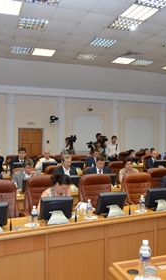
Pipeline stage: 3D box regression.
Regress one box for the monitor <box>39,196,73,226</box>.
[{"bbox_3d":[-0.275,0.725,2.900,0.350,0.285,0.180,0,0,-12],"label":"monitor"}]

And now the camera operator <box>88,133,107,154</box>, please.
[{"bbox_3d":[0.550,0.690,10.300,0.570,1.820,0.600,1,0,-34],"label":"camera operator"}]

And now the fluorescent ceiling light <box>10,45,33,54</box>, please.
[{"bbox_3d":[-1.616,-2.420,7.504,0.600,0.080,0.600,1,0,-19],"label":"fluorescent ceiling light"}]

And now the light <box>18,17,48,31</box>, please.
[{"bbox_3d":[-1.037,-2.392,5.739,0.600,0.080,0.600,0,0,-19],"label":"light"}]

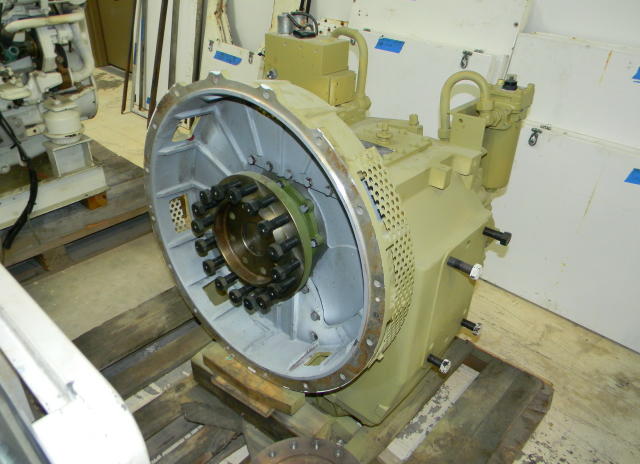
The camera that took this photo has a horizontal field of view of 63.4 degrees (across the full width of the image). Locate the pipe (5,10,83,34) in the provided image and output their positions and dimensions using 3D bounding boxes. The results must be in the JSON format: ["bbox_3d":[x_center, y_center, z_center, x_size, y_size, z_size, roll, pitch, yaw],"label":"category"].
[{"bbox_3d":[-1.050,-0.797,1.970,0.036,0.036,0.305,25,42,32],"label":"pipe"}]

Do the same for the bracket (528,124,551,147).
[{"bbox_3d":[0.825,-0.360,1.954,0.072,0.084,0.020,28,23,35],"label":"bracket"}]

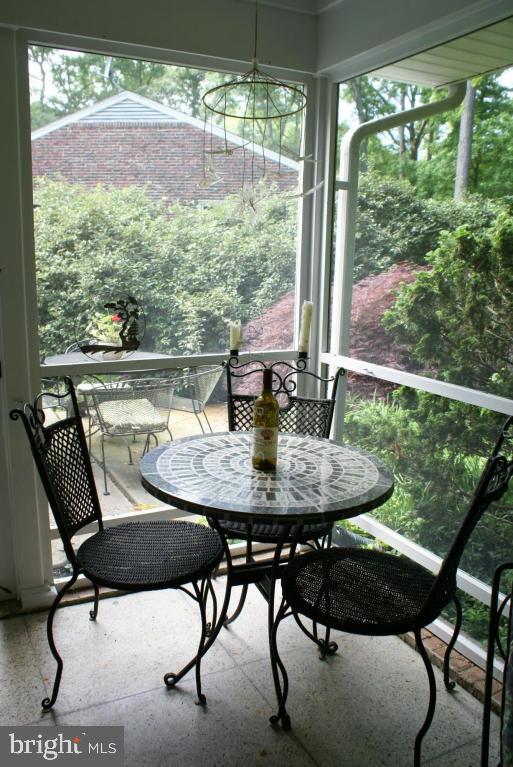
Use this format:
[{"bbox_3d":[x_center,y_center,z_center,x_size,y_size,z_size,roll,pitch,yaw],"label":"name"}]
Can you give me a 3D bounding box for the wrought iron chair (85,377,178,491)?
[{"bbox_3d":[-0.937,0.317,4.860,0.640,0.750,0.670,-4,12,-24],"label":"wrought iron chair"}]

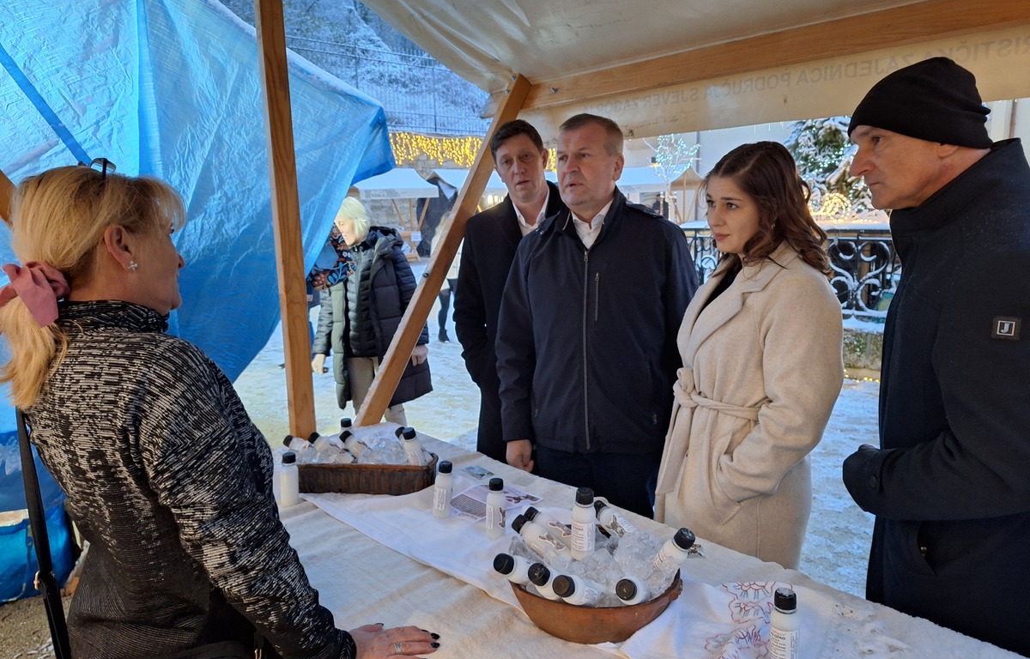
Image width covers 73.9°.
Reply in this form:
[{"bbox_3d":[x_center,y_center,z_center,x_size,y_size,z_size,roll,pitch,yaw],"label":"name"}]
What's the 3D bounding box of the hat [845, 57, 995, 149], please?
[{"bbox_3d":[0.708,-0.398,1.200,0.220,0.150,0.180,2,10,18],"label":"hat"}]

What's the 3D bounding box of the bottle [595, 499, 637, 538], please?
[{"bbox_3d":[0.190,0.368,1.295,0.124,0.041,0.041,36,-9,44],"label":"bottle"}]

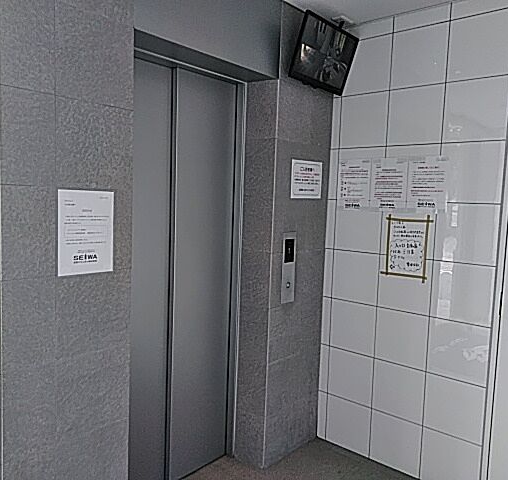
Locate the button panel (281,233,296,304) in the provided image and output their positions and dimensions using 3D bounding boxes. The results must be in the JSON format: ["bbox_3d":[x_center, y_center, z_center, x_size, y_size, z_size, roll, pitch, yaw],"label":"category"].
[{"bbox_3d":[0.192,0.154,2.742,0.018,0.388,0.112,6,7,42],"label":"button panel"}]

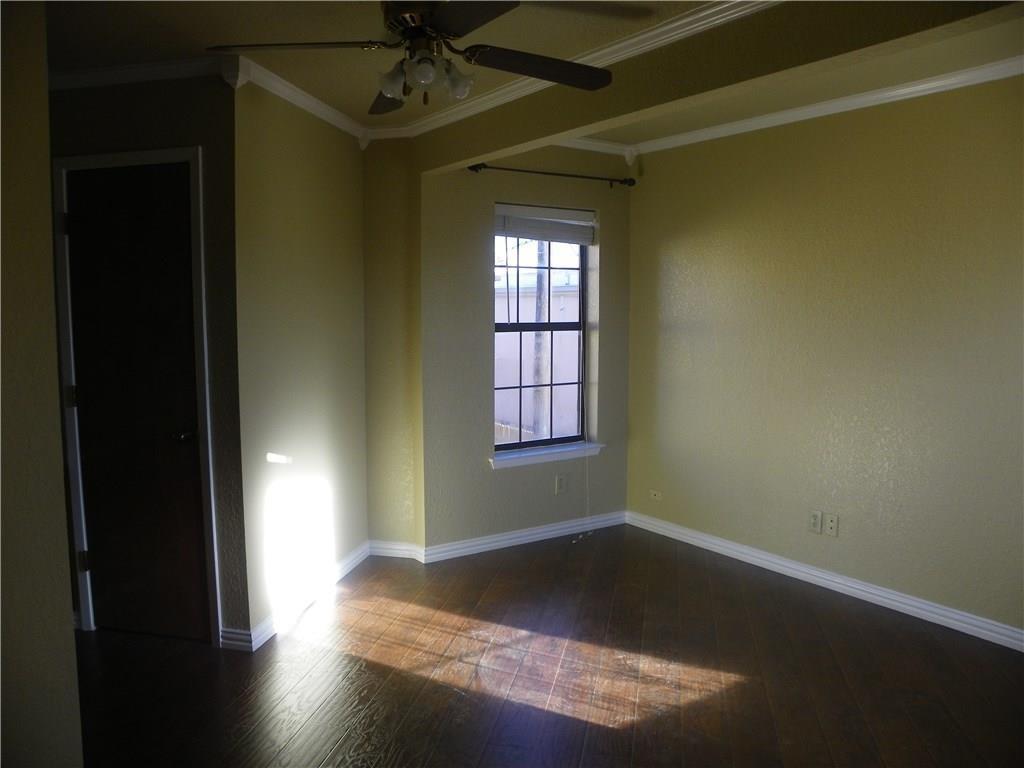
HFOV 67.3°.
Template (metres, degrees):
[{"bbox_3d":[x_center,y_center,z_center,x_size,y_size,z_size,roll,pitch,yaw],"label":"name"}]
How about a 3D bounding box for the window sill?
[{"bbox_3d":[0.199,0.444,4.784,0.883,0.080,0.130,-3,6,-33],"label":"window sill"}]

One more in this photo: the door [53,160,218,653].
[{"bbox_3d":[-1.582,0.076,3.299,0.719,2.065,0.080,1,5,13],"label":"door"}]

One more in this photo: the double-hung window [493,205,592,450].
[{"bbox_3d":[0.176,-0.334,4.762,0.775,1.474,0.080,-3,6,-33],"label":"double-hung window"}]

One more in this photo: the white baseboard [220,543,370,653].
[{"bbox_3d":[-1.032,1.009,3.854,0.160,0.095,1.301,1,5,12],"label":"white baseboard"}]

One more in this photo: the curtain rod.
[{"bbox_3d":[0.254,-1.230,4.553,1.224,0.065,0.115,-3,6,-33],"label":"curtain rod"}]

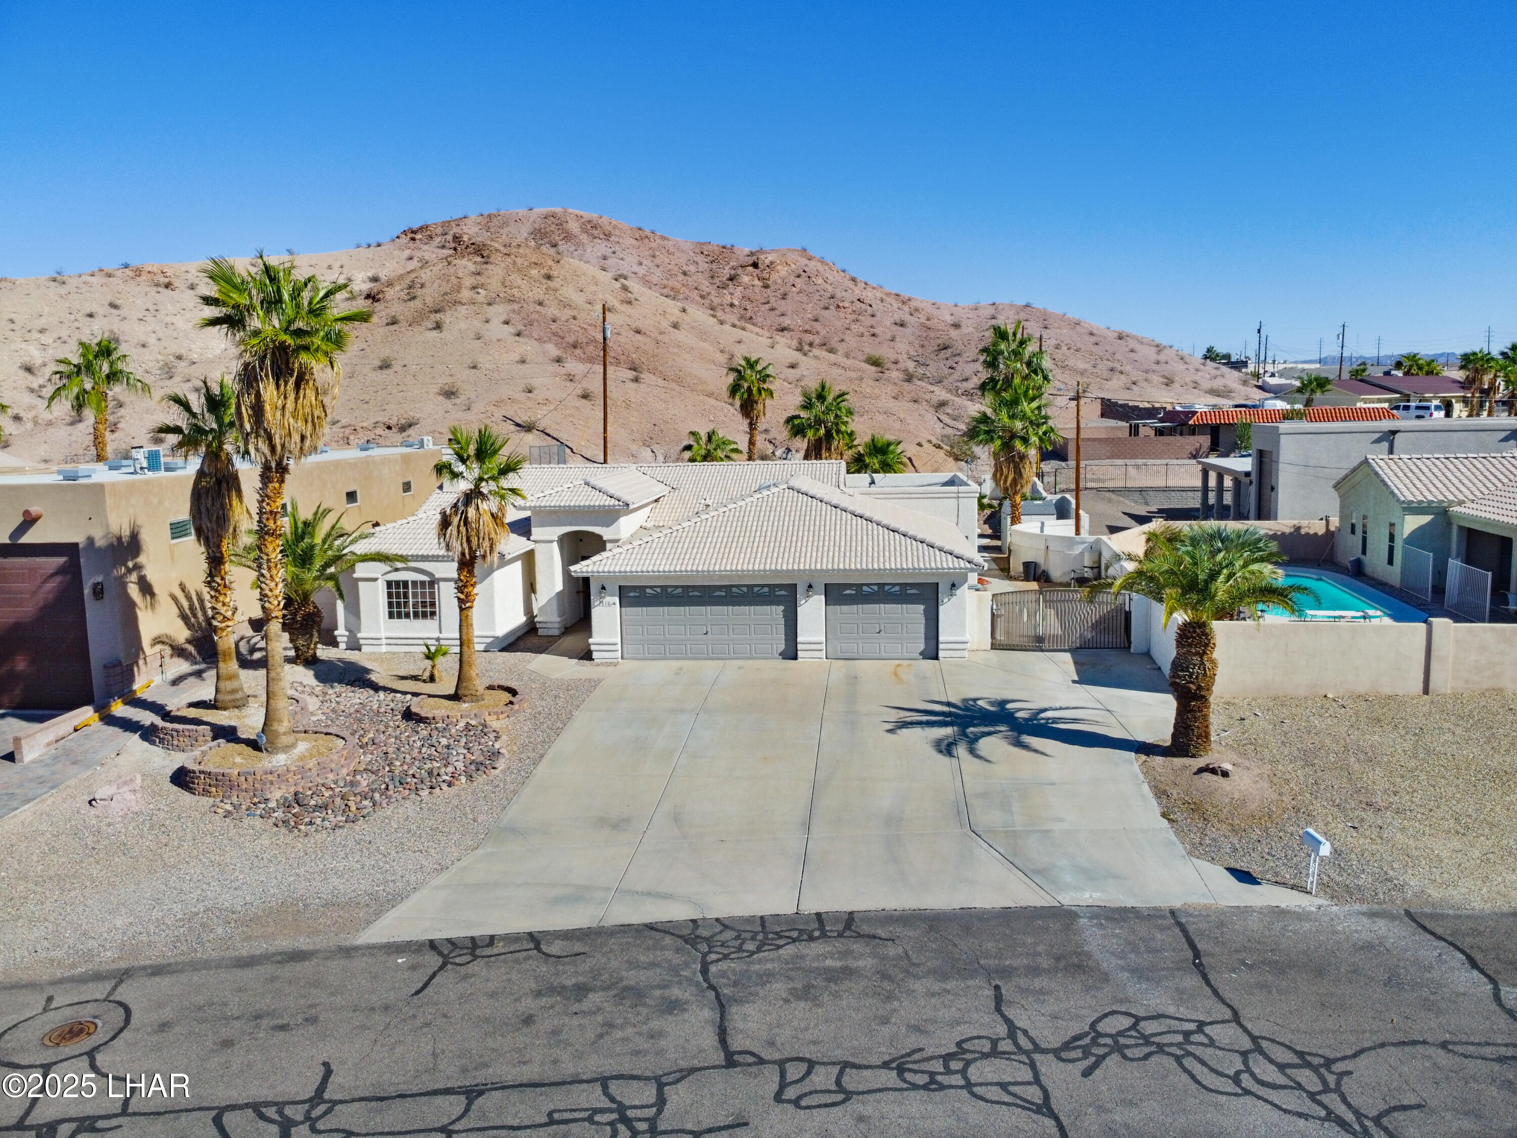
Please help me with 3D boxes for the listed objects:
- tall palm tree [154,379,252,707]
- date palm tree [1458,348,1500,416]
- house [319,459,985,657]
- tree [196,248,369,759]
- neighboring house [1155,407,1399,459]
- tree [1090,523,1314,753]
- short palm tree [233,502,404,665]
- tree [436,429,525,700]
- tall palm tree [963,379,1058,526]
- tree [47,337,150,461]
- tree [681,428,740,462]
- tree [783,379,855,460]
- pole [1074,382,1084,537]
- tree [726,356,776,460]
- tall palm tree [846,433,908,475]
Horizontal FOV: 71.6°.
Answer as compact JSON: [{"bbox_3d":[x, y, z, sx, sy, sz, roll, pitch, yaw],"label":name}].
[{"bbox_3d":[-12.291,-0.505,24.100,2.452,7.689,2.452,0,9,5],"label":"tall palm tree"},{"bbox_3d":[71.579,-18.247,104.747,3.769,6.928,3.769,0,9,5],"label":"date palm tree"},{"bbox_3d":[-2.076,-1.113,36.611,19.900,4.900,17.500,0,9,5],"label":"house"},{"bbox_3d":[-9.177,-1.151,21.106,3.184,9.989,3.184,0,9,5],"label":"tree"},{"bbox_3d":[40.483,-11.025,83.435,15.150,3.430,9.500,0,8,5],"label":"neighboring house"},{"bbox_3d":[9.014,1.475,21.667,4.540,4.690,4.540,-1,8,0],"label":"tree"},{"bbox_3d":[-12.345,0.347,29.623,4.780,4.470,4.780,-1,8,0],"label":"short palm tree"},{"bbox_3d":[-6.686,-0.159,25.726,2.260,6.660,2.260,-1,8,0],"label":"tree"},{"bbox_3d":[10.756,-4.081,44.914,4.080,7.860,4.080,-1,8,0],"label":"tall palm tree"},{"bbox_3d":[-29.717,-5.386,47.936,4.168,10.119,4.168,0,9,5],"label":"tree"},{"bbox_3d":[-2.374,-4.467,52.902,2.970,5.260,2.970,-1,8,0],"label":"tree"},{"bbox_3d":[3.078,-5.816,52.656,3.541,7.184,3.541,0,9,5],"label":"tree"},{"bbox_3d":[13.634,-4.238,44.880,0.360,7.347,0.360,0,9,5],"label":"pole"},{"bbox_3d":[-0.356,-7.130,56.813,2.669,8.683,2.669,0,9,5],"label":"tree"},{"bbox_3d":[5.968,-4.411,52.936,3.040,4.800,3.040,-1,8,0],"label":"tall palm tree"}]

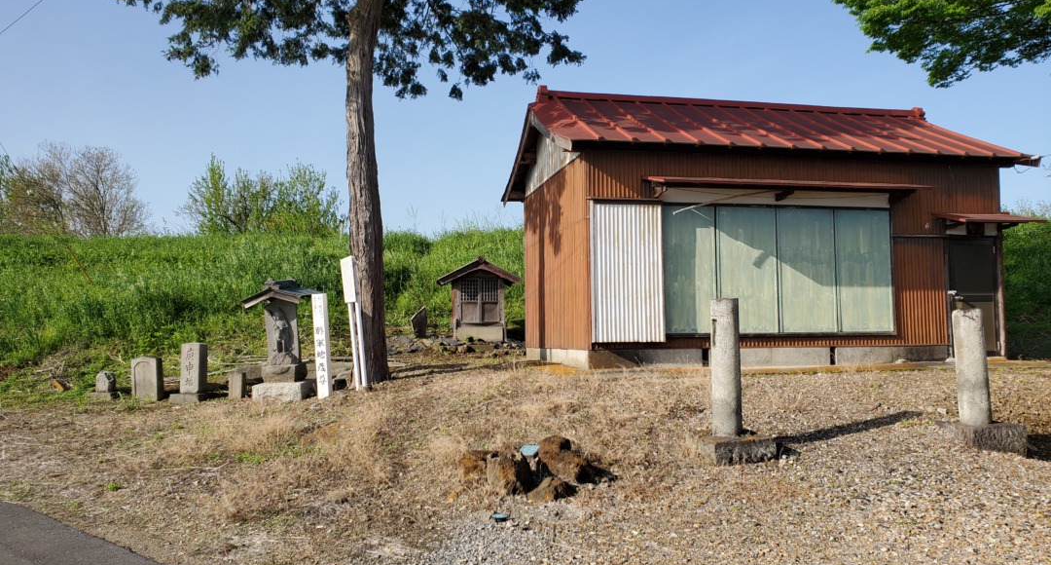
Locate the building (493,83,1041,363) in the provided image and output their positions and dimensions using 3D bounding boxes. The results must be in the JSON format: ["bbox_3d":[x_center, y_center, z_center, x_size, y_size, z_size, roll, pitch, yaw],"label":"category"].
[{"bbox_3d":[3.773,-0.970,13.411,7.395,4.563,5.212,0,-4,-12],"label":"building"}]

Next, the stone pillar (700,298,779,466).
[{"bbox_3d":[1.701,0.788,6.494,0.523,1.315,0.436,0,-4,-12],"label":"stone pillar"}]

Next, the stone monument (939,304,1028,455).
[{"bbox_3d":[3.983,0.853,6.969,0.544,1.304,0.436,0,-4,-12],"label":"stone monument"}]

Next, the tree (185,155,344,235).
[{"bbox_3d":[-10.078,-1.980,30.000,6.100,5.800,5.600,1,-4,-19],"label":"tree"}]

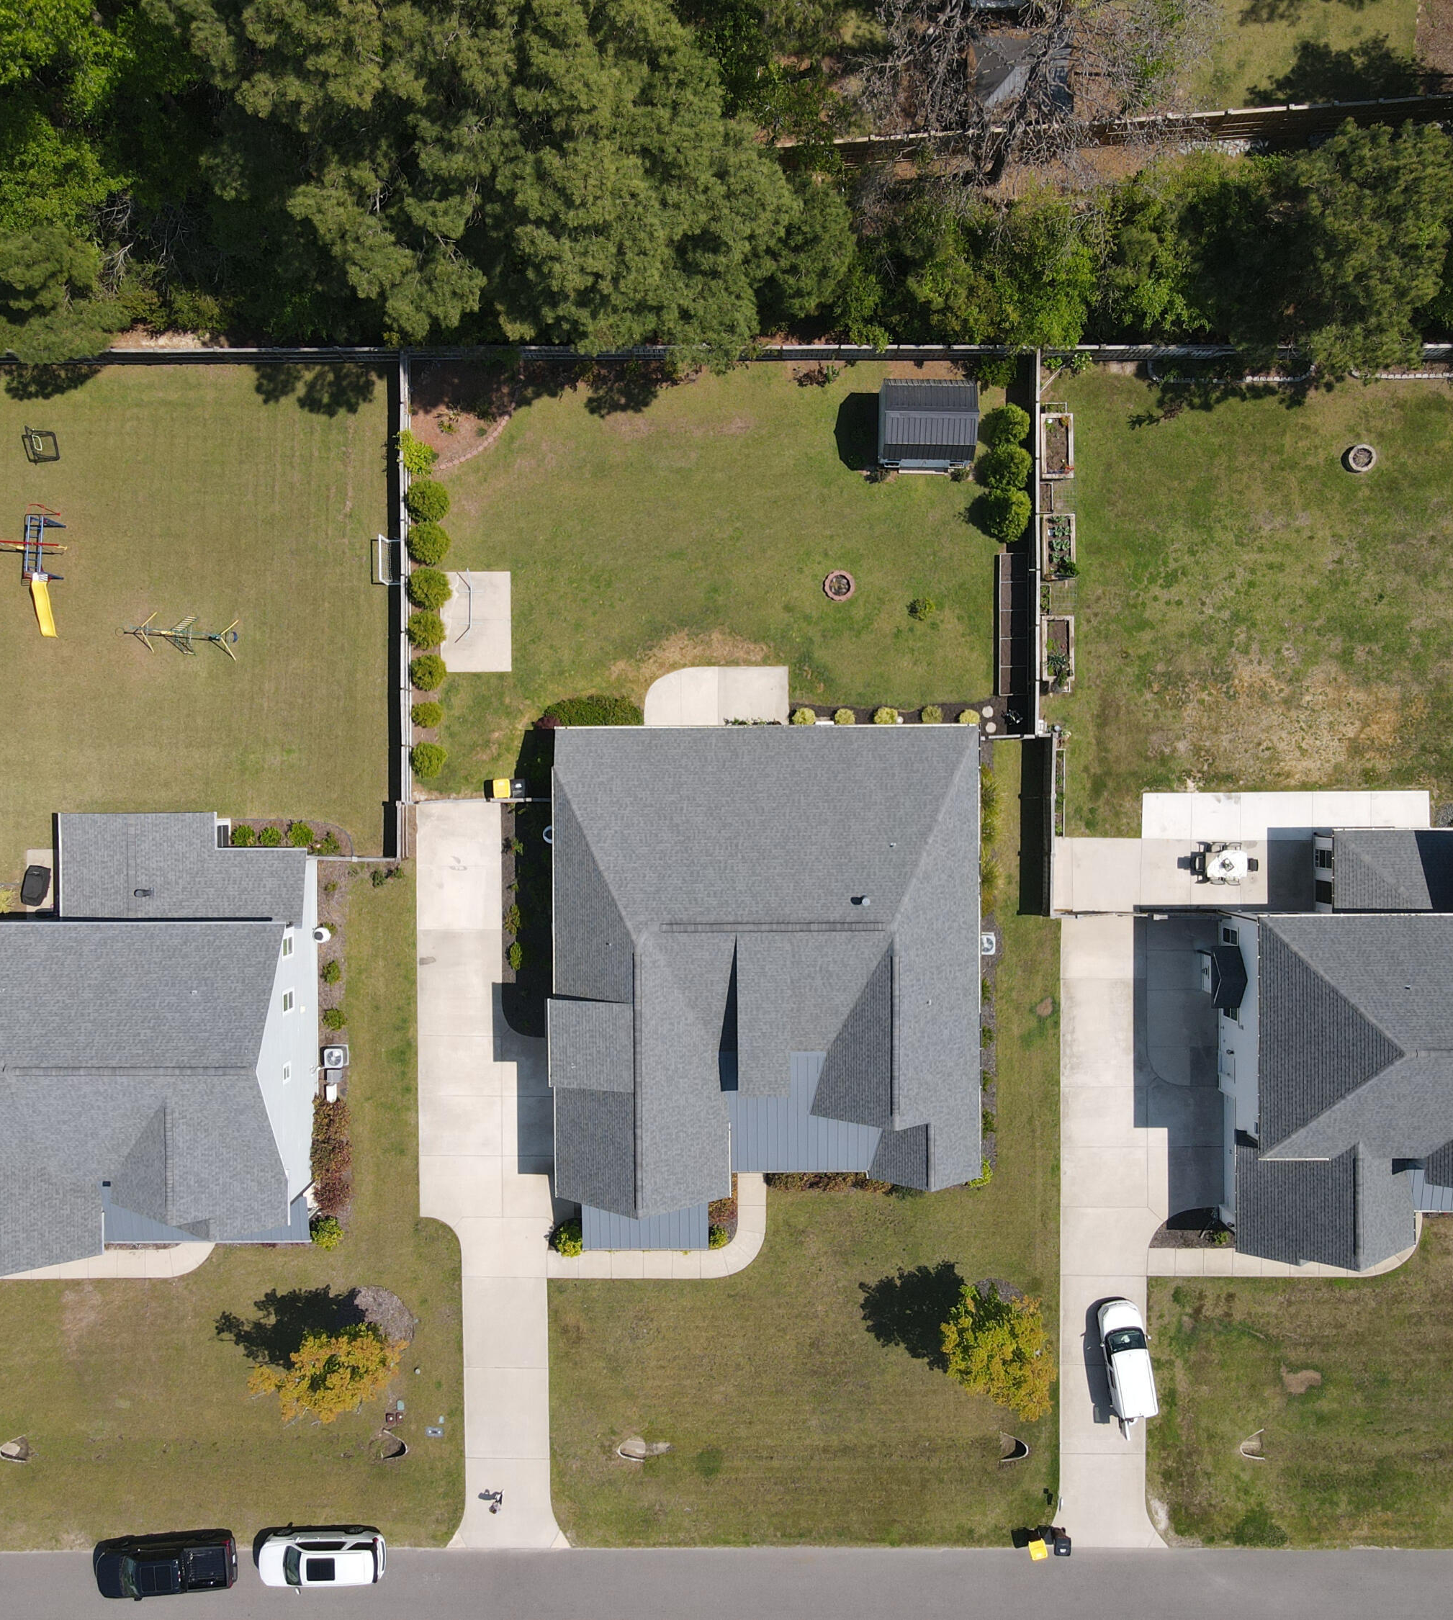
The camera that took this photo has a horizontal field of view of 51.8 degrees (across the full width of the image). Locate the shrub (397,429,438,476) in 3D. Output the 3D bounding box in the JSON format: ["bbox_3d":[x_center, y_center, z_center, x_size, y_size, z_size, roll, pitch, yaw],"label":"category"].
[{"bbox_3d":[-13.040,-15.091,63.325,1.683,1.900,1.933,0,91,0],"label":"shrub"}]

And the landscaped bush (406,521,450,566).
[{"bbox_3d":[-12.638,-11.295,63.546,1.867,1.550,1.903,0,91,0],"label":"landscaped bush"}]

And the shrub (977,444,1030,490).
[{"bbox_3d":[11.928,-14.543,63.580,2.081,1.600,1.938,0,91,0],"label":"shrub"}]

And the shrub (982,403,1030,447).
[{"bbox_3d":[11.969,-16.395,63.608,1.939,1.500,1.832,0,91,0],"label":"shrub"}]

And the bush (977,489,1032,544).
[{"bbox_3d":[11.904,-12.441,63.455,2.077,1.900,2.291,0,91,0],"label":"bush"}]

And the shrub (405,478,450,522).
[{"bbox_3d":[-12.651,-13.117,63.525,1.903,1.550,1.831,0,91,0],"label":"shrub"}]

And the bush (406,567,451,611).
[{"bbox_3d":[-12.606,-9.383,63.569,1.939,1.550,1.795,0,91,0],"label":"bush"}]

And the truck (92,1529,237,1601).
[{"bbox_3d":[-23.927,32.279,63.832,5.880,1.930,2.080,-5,91,0],"label":"truck"}]

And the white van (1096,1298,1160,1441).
[{"bbox_3d":[17.152,23.354,63.919,1.840,1.860,4.720,-10,91,0],"label":"white van"}]

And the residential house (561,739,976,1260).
[{"bbox_3d":[1.676,7.357,60.698,17.136,7.800,21.463,0,91,0],"label":"residential house"}]

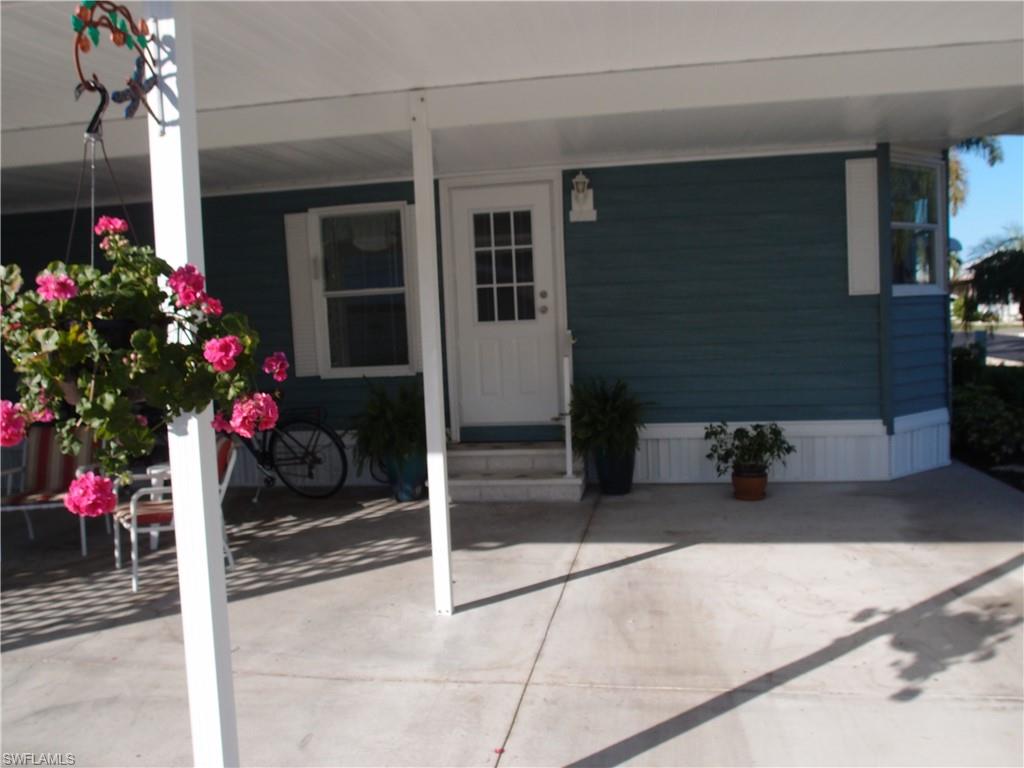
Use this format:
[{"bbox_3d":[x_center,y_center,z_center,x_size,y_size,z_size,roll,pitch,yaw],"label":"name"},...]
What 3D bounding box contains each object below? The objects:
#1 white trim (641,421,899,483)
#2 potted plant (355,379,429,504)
[{"bbox_3d":[1.959,0.553,6.736,2.130,0.496,0.080,-2,4,10],"label":"white trim"},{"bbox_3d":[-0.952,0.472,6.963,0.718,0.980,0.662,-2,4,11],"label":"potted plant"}]

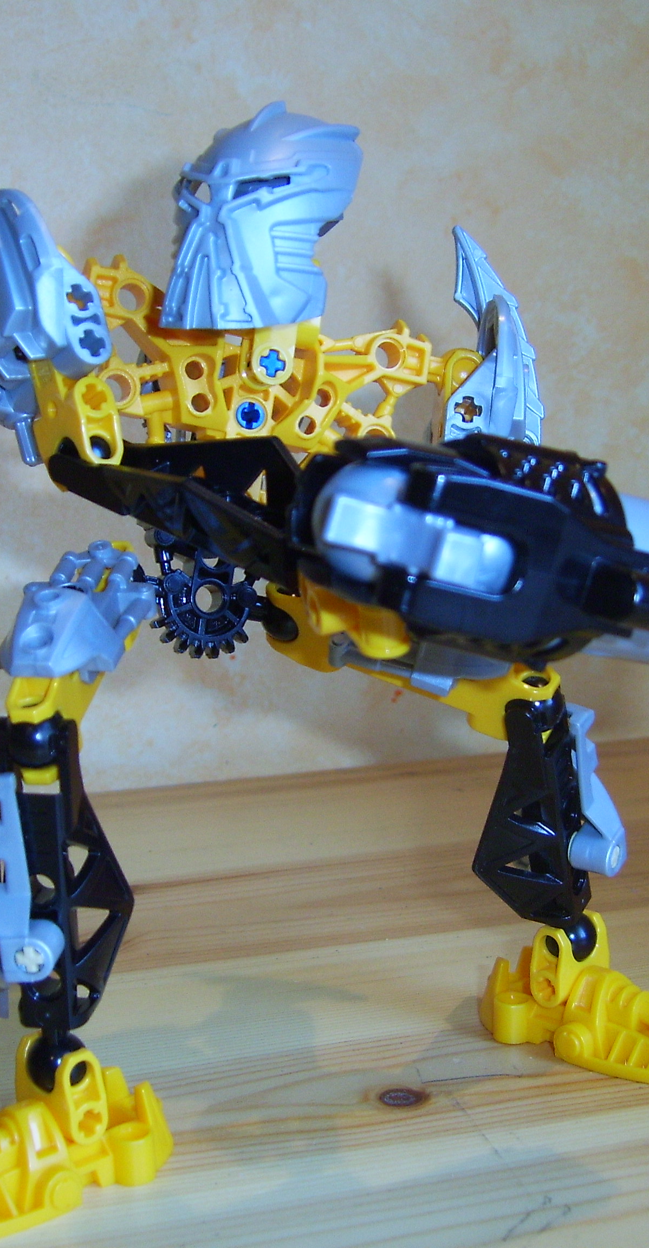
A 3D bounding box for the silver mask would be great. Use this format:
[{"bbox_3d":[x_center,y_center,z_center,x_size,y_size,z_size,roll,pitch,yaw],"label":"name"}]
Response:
[{"bbox_3d":[-0.010,-0.069,0.308,0.030,0.037,0.027,9,19,34],"label":"silver mask"}]

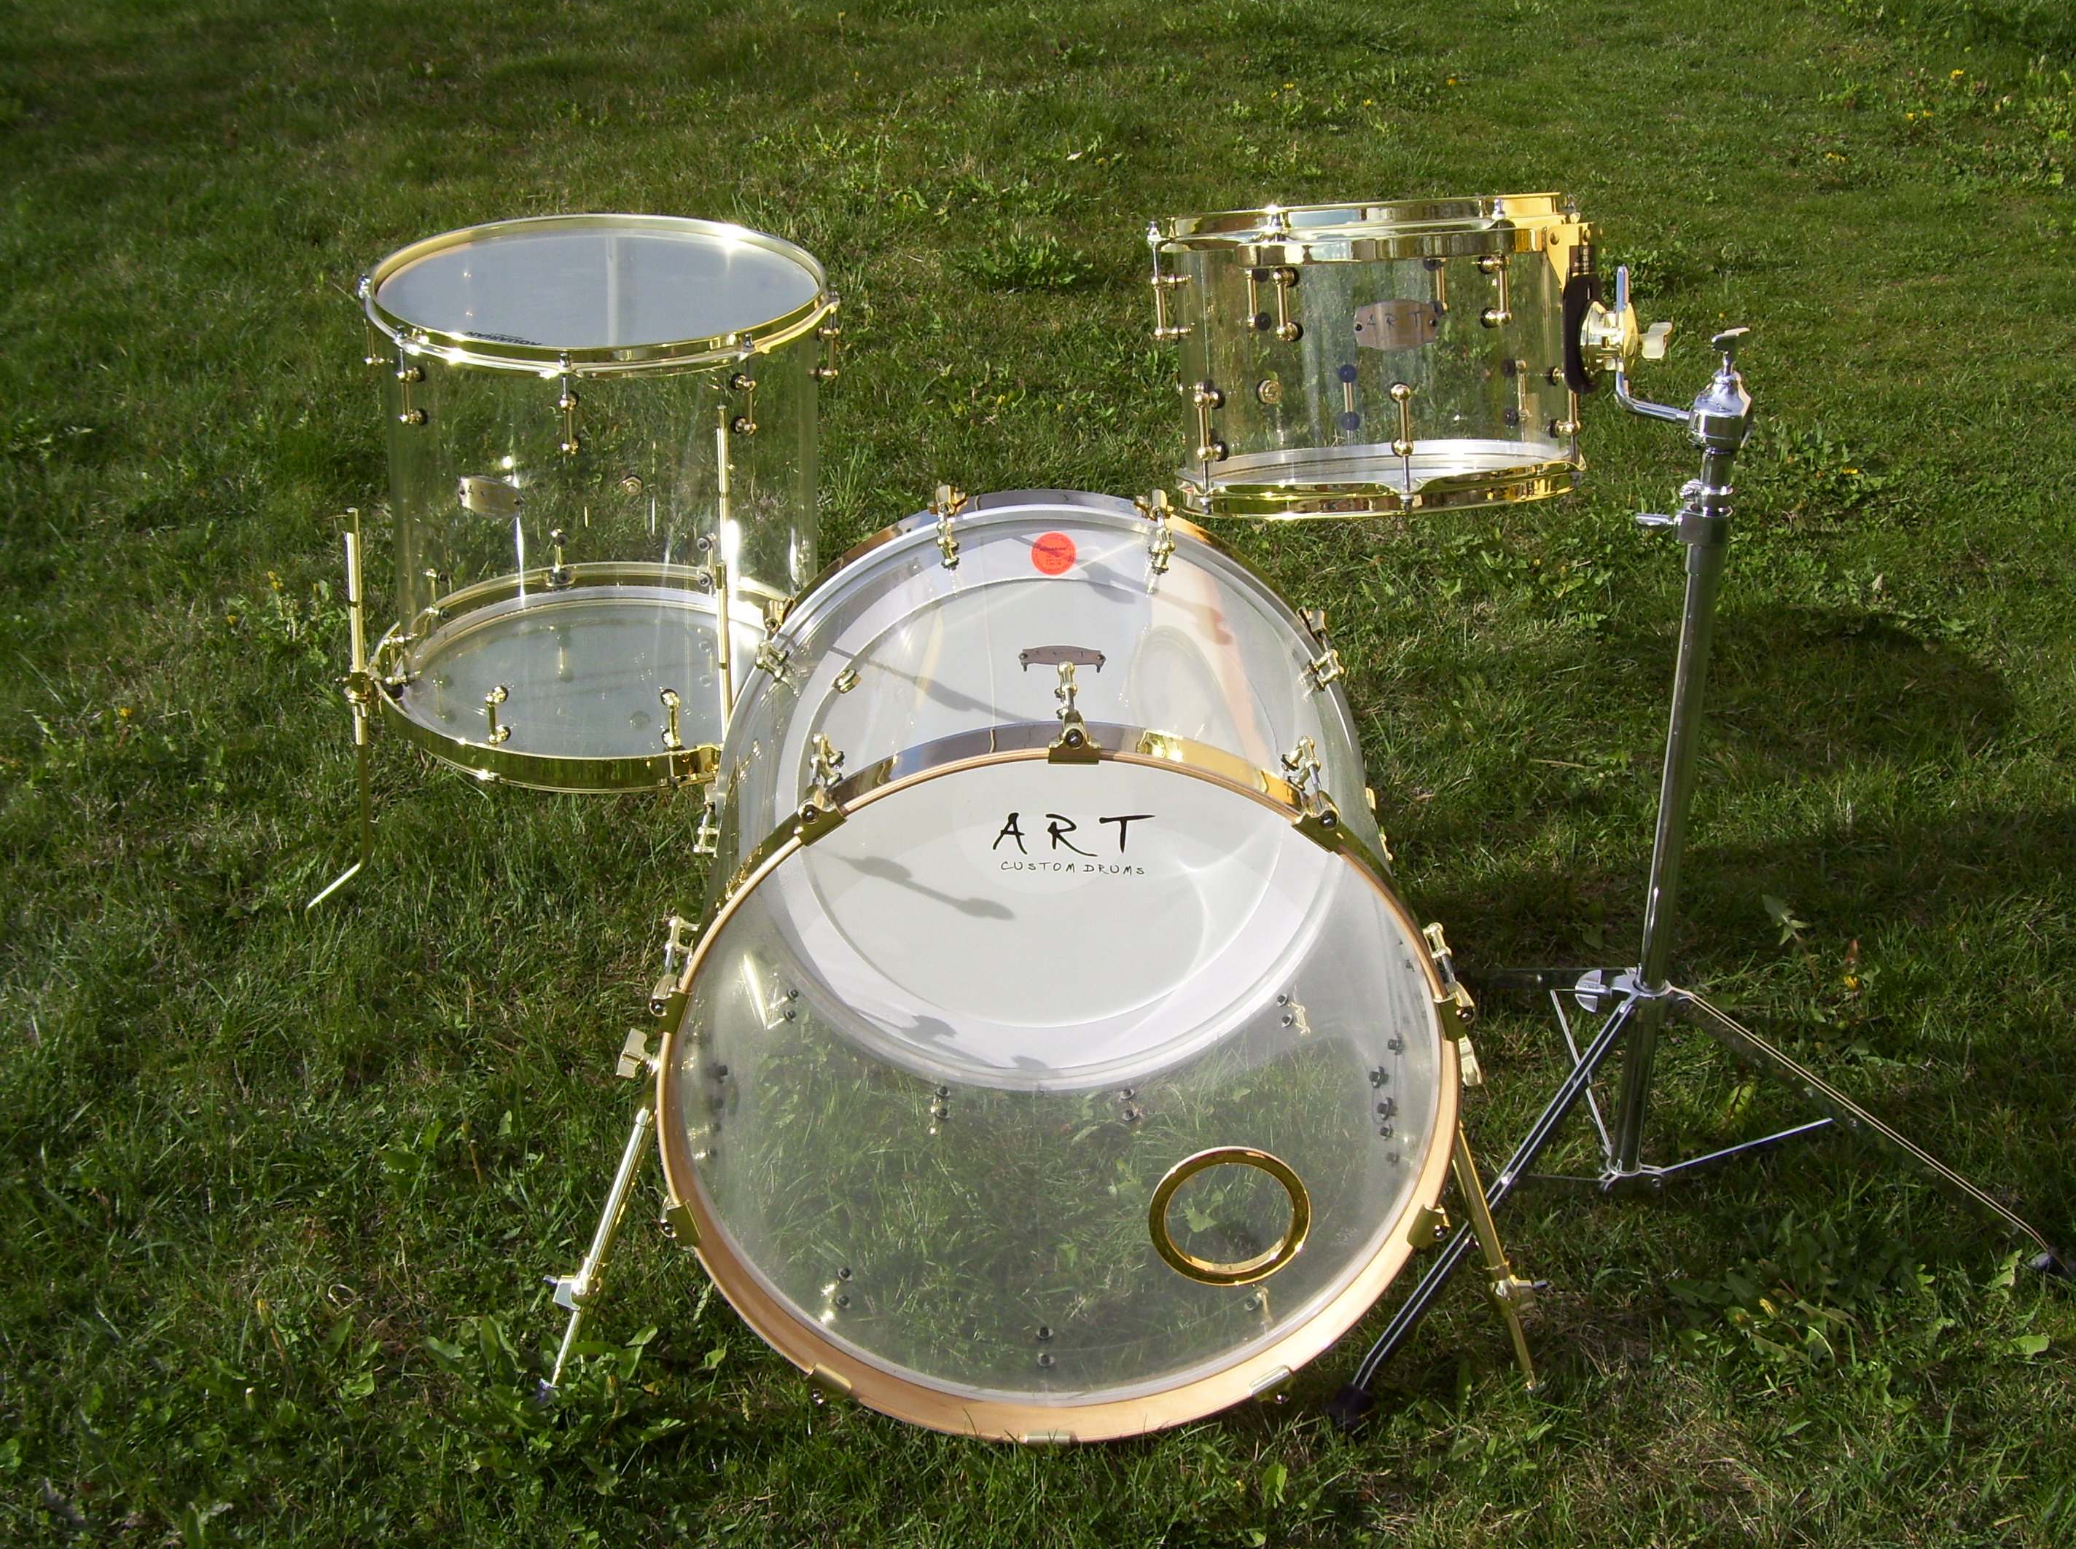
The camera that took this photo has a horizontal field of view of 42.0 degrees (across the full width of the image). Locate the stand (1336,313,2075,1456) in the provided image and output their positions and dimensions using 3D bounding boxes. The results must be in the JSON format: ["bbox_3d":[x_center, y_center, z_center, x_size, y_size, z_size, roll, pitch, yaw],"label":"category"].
[{"bbox_3d":[0.485,-0.019,2.329,0.700,0.830,0.610,-8,27,-17],"label":"stand"}]

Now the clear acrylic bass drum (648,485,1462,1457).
[{"bbox_3d":[0.011,0.135,2.264,0.615,0.605,0.595,0,23,-1],"label":"clear acrylic bass drum"}]

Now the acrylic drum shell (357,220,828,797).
[{"bbox_3d":[-0.418,-0.273,2.633,0.445,0.440,0.445,2,27,-1],"label":"acrylic drum shell"}]

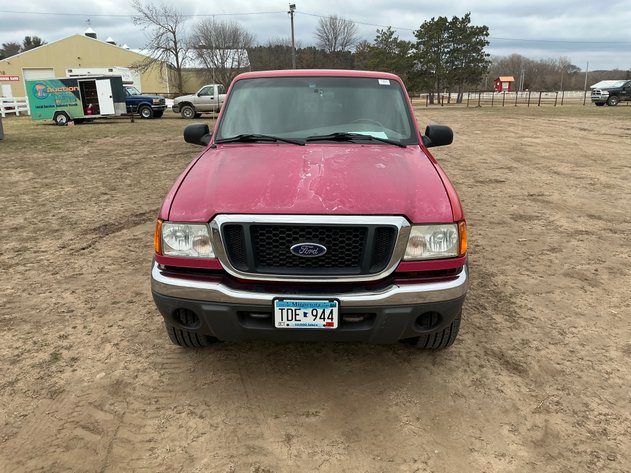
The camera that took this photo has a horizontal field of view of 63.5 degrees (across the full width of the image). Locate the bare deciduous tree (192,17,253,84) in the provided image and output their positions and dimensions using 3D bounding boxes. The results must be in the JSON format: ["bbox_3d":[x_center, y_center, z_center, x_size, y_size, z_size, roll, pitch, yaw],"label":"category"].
[{"bbox_3d":[-11.300,-21.712,62.410,8.300,9.700,8.000,0,16,0],"label":"bare deciduous tree"}]

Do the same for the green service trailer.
[{"bbox_3d":[-11.250,-6.540,24.448,4.300,2.100,1.950,-7,17,-11],"label":"green service trailer"}]

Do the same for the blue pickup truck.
[{"bbox_3d":[-11.300,-7.582,28.311,5.450,1.830,2.000,2,16,6],"label":"blue pickup truck"}]

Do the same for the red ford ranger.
[{"bbox_3d":[0.055,-0.639,4.815,1.860,1.750,5.060,0,16,2],"label":"red ford ranger"}]

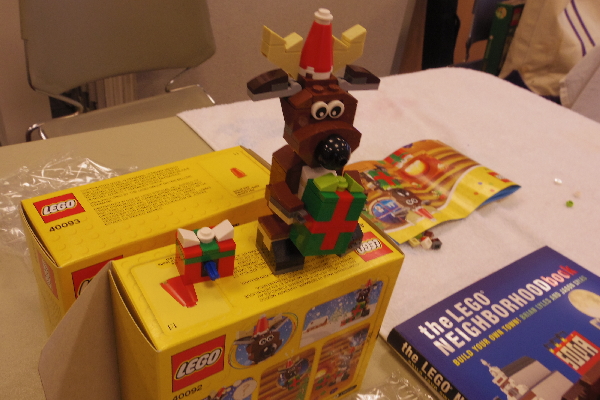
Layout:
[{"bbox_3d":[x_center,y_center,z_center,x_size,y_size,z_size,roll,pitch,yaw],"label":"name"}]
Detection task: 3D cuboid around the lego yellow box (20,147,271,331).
[{"bbox_3d":[-0.085,0.047,0.326,0.141,0.121,0.060,-19,44,-36],"label":"lego yellow box"}]

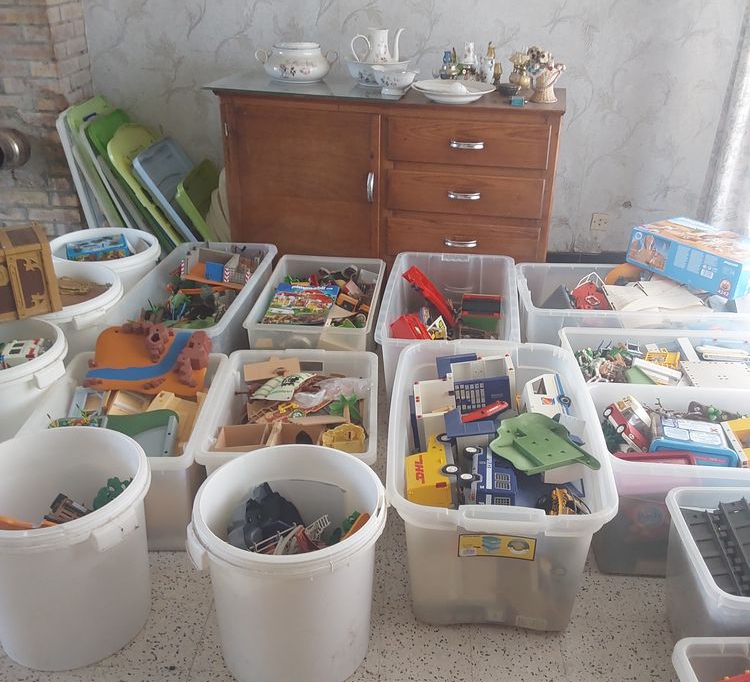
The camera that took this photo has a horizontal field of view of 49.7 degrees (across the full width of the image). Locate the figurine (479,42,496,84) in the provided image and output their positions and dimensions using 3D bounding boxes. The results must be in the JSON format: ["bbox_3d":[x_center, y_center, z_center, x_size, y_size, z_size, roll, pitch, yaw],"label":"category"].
[{"bbox_3d":[0.452,-1.112,3.252,0.069,0.167,0.065,6,27,11],"label":"figurine"}]

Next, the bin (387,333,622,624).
[{"bbox_3d":[0.286,0.341,2.047,0.488,0.360,0.760,2,27,3],"label":"bin"}]

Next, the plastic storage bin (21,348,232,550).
[{"bbox_3d":[-0.647,0.291,2.174,0.440,0.300,0.535,0,27,-1],"label":"plastic storage bin"}]

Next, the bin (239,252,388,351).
[{"bbox_3d":[-0.187,-0.037,2.832,0.388,0.300,0.610,3,27,5],"label":"bin"}]

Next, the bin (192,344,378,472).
[{"bbox_3d":[-0.207,0.290,2.182,0.430,0.300,0.545,1,27,1],"label":"bin"}]

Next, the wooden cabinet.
[{"bbox_3d":[0.063,-0.604,3.358,1.340,0.840,0.455,6,27,11],"label":"wooden cabinet"}]

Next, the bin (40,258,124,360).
[{"bbox_3d":[-1.029,-0.005,2.669,0.394,0.376,0.394,2,27,3],"label":"bin"}]

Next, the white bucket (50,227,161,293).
[{"bbox_3d":[-0.970,-0.177,3.004,0.388,0.376,0.388,1,27,0],"label":"white bucket"}]

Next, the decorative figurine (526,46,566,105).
[{"bbox_3d":[0.630,-0.979,2.970,0.141,0.187,0.120,6,27,11],"label":"decorative figurine"}]

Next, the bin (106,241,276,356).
[{"bbox_3d":[-0.611,-0.044,2.794,0.390,0.340,0.760,5,28,8],"label":"bin"}]

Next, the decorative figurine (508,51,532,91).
[{"bbox_3d":[0.575,-1.071,3.207,0.096,0.138,0.085,6,27,11],"label":"decorative figurine"}]

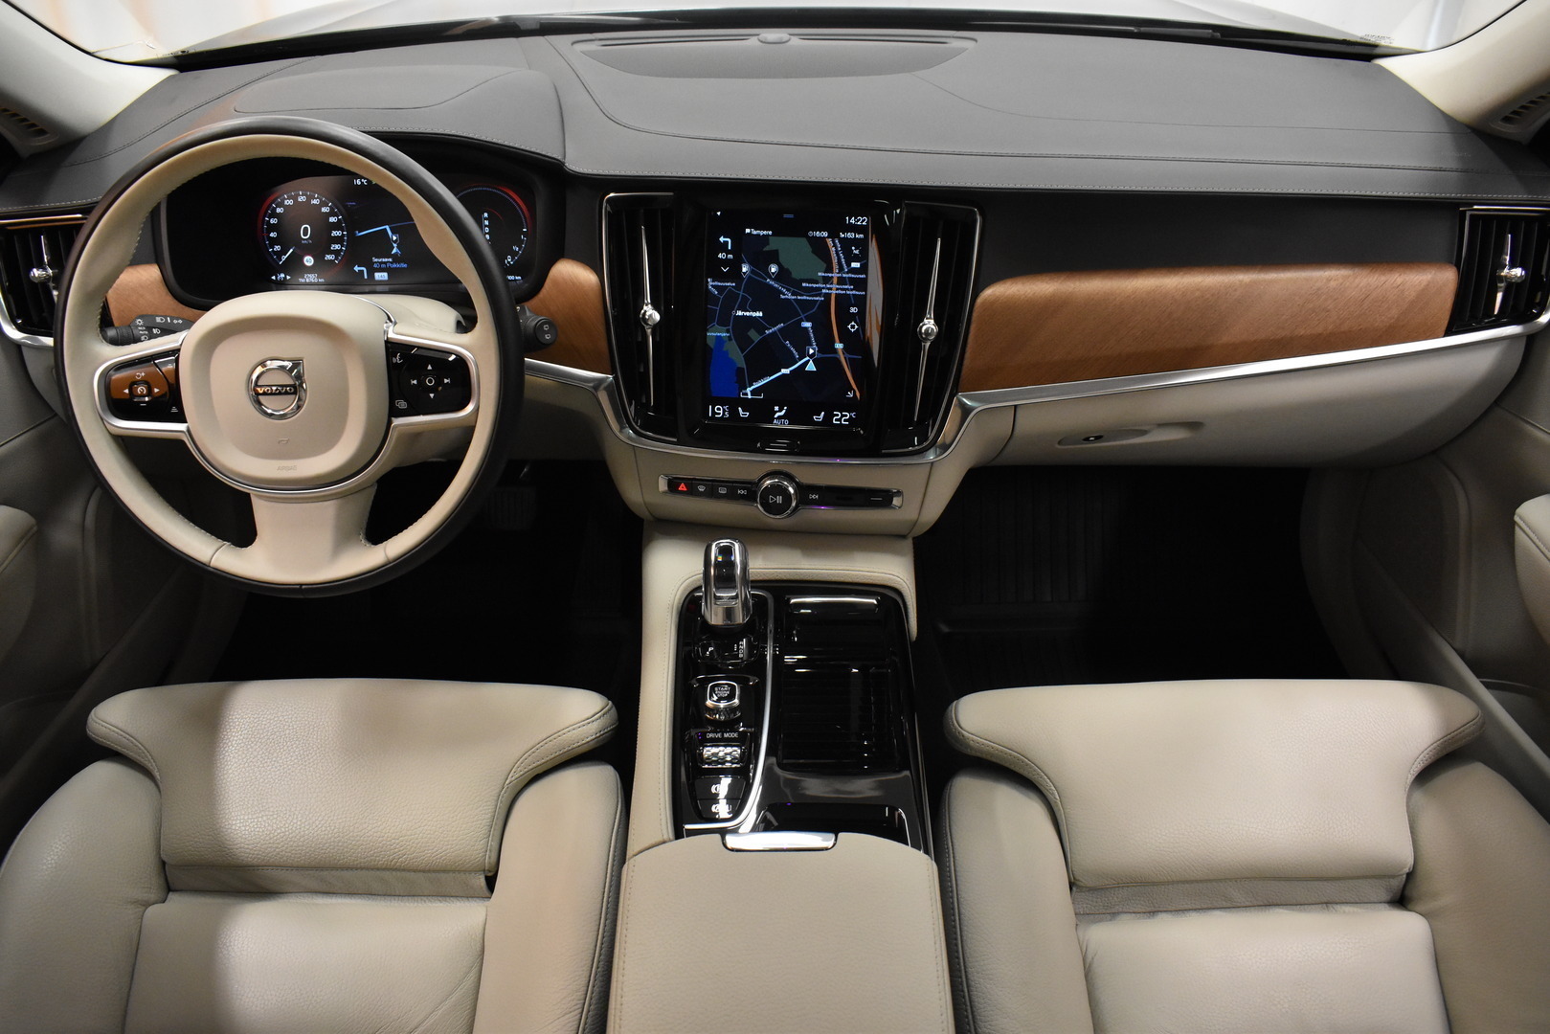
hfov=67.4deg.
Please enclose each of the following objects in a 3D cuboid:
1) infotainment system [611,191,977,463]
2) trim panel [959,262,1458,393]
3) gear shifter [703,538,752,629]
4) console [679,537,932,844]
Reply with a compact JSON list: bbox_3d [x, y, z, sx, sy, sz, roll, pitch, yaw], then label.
[{"bbox_3d":[0.015,-0.168,1.004,0.310,0.220,0.080,4,21,5],"label":"infotainment system"},{"bbox_3d":[0.372,-0.164,1.021,0.425,0.105,0.050,0,25,0],"label":"trim panel"},{"bbox_3d":[-0.038,0.053,0.925,0.038,0.067,0.042,0,38,0],"label":"gear shifter"},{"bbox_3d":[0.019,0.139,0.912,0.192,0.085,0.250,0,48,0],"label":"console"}]

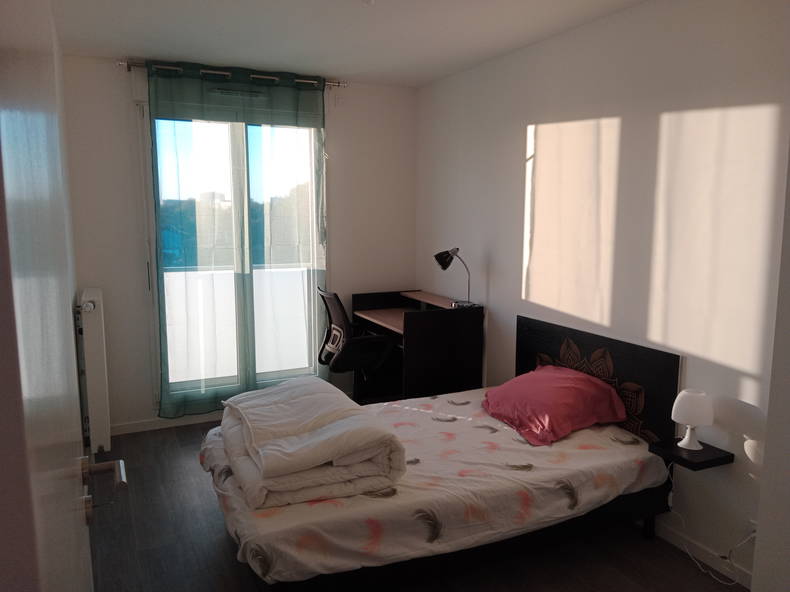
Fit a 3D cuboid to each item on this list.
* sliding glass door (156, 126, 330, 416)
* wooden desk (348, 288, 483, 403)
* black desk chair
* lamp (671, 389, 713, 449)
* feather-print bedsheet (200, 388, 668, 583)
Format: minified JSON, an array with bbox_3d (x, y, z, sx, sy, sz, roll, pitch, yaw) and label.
[{"bbox_3d":[-1.082,-0.234,4.359,1.232,2.077,0.078,-4,9,-26],"label":"sliding glass door"},{"bbox_3d":[0.137,0.479,4.377,0.603,0.902,0.899,-4,9,-26],"label":"wooden desk"},{"bbox_3d":[-0.250,0.458,4.077,0.600,1.031,0.600,-3,9,-20],"label":"black desk chair"},{"bbox_3d":[1.273,0.522,2.533,0.161,0.253,0.161,-4,9,-26],"label":"lamp"},{"bbox_3d":[0.143,0.767,2.820,1.938,0.201,1.201,-4,9,-26],"label":"feather-print bedsheet"}]

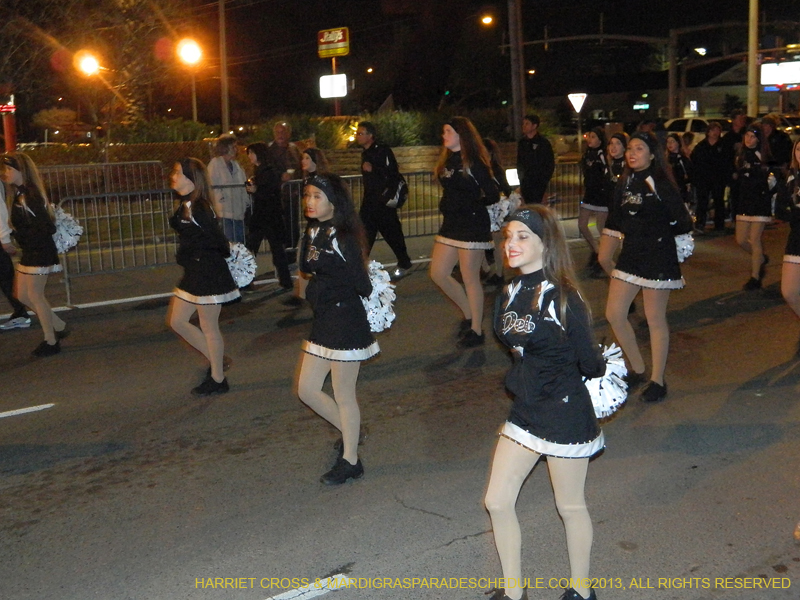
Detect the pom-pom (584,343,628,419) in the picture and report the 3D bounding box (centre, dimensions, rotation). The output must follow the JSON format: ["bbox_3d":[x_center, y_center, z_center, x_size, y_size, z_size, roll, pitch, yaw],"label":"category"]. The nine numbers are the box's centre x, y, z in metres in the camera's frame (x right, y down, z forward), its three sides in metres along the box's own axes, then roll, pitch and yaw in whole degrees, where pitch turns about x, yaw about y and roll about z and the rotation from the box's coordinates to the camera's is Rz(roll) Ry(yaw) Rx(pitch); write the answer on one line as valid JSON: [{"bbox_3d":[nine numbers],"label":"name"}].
[{"bbox_3d":[0.779,0.313,4.220,0.200,0.280,0.210,-2,10,0],"label":"pom-pom"}]

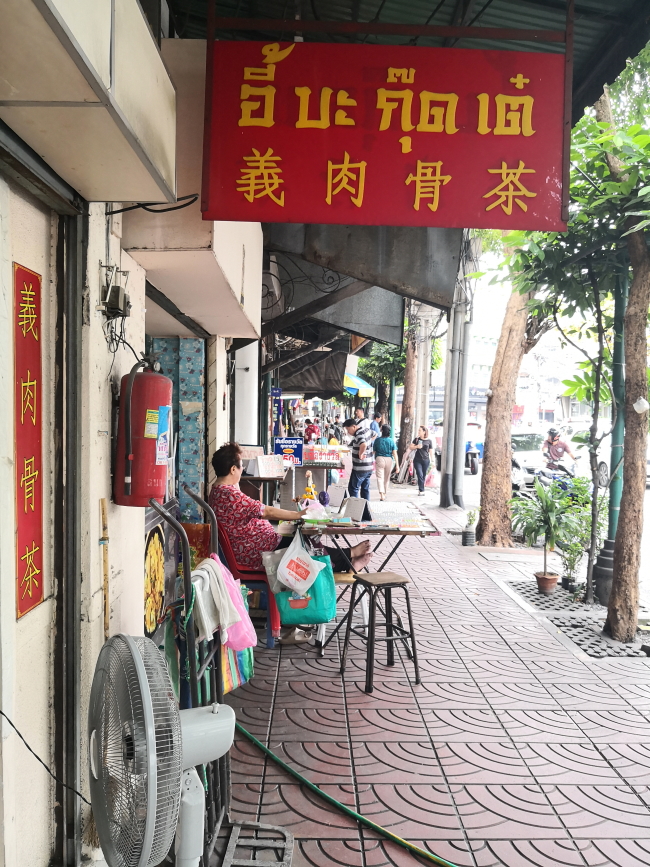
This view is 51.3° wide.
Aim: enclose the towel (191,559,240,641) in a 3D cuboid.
[{"bbox_3d":[-0.392,0.594,2.420,0.150,0.290,0.320,1,1,-1],"label":"towel"}]

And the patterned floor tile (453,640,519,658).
[{"bbox_3d":[1.144,1.574,4.852,0.400,0.035,0.395,1,1,-1],"label":"patterned floor tile"}]

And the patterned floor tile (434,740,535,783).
[{"bbox_3d":[0.719,1.523,3.097,0.395,0.030,0.385,1,1,-1],"label":"patterned floor tile"}]

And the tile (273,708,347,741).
[{"bbox_3d":[-0.084,1.584,3.645,0.400,0.035,0.395,1,1,-1],"label":"tile"}]

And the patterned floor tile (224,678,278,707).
[{"bbox_3d":[-0.479,1.490,3.831,0.395,0.030,0.385,1,1,-1],"label":"patterned floor tile"}]

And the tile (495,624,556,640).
[{"bbox_3d":[1.513,1.535,5.119,0.400,0.030,0.395,1,1,-1],"label":"tile"}]

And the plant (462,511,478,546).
[{"bbox_3d":[1.929,1.245,8.932,0.225,0.482,0.200,1,2,-1],"label":"plant"}]

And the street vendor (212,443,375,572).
[{"bbox_3d":[-0.260,0.531,4.950,1.149,0.922,0.550,1,1,-6],"label":"street vendor"}]

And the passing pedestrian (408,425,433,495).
[{"bbox_3d":[2.158,0.607,15.200,0.520,1.573,0.360,1,1,9],"label":"passing pedestrian"}]

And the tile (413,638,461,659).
[{"bbox_3d":[0.692,1.494,4.608,0.395,0.030,0.385,1,1,-1],"label":"tile"}]

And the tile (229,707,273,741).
[{"bbox_3d":[-0.501,1.578,3.637,0.400,0.035,0.395,1,1,-1],"label":"tile"}]

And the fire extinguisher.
[{"bbox_3d":[-0.684,-0.011,2.550,0.190,0.575,0.195,4,1,20],"label":"fire extinguisher"}]

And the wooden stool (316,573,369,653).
[{"bbox_3d":[0.135,1.239,4.820,0.360,0.440,0.350,1,1,-1],"label":"wooden stool"}]

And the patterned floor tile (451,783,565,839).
[{"bbox_3d":[0.726,1.530,2.719,0.395,0.030,0.385,1,1,-1],"label":"patterned floor tile"}]

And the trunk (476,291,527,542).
[{"bbox_3d":[2.387,-0.296,9.093,0.560,3.550,0.500,1,1,-1],"label":"trunk"}]

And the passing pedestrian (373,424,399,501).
[{"bbox_3d":[1.247,0.598,13.819,0.511,1.563,0.360,1,2,-6],"label":"passing pedestrian"}]

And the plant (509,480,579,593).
[{"bbox_3d":[2.106,0.991,6.519,0.694,1.123,0.660,1,2,-1],"label":"plant"}]

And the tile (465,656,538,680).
[{"bbox_3d":[1.120,1.540,4.331,0.400,0.030,0.395,1,1,-1],"label":"tile"}]

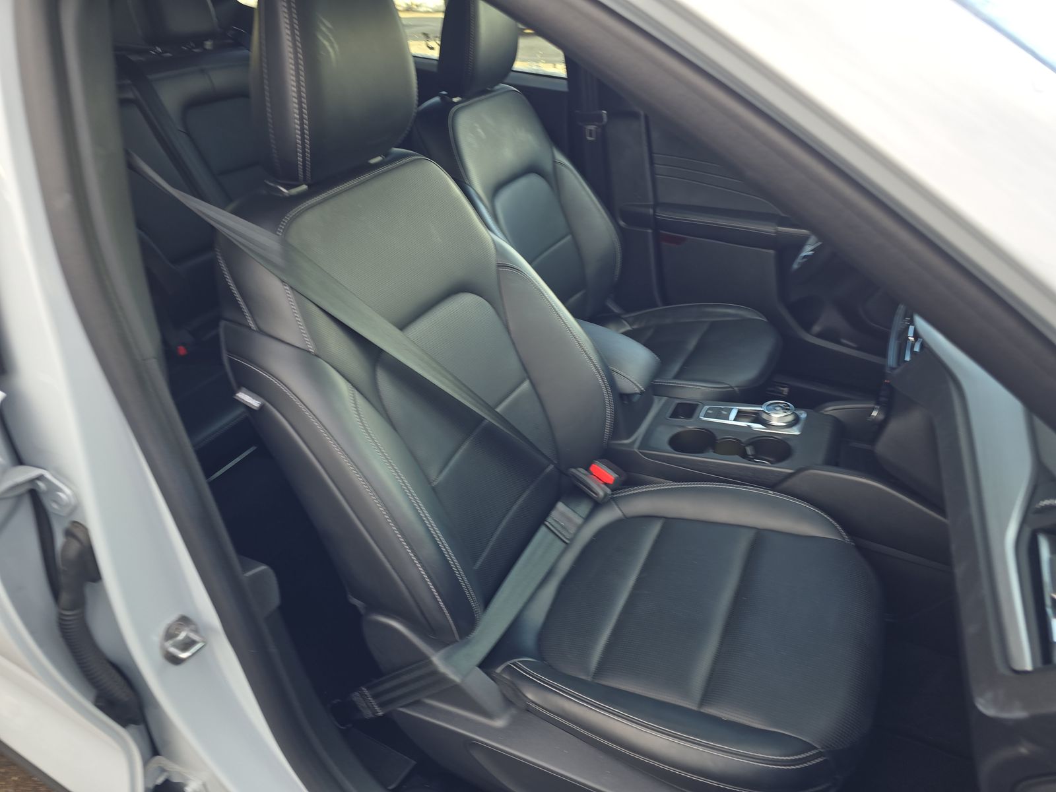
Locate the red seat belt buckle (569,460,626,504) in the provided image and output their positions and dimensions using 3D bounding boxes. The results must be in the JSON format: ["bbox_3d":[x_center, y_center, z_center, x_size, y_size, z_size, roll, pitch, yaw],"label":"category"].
[{"bbox_3d":[0.117,0.144,1.147,0.075,0.050,0.060,32,41,8],"label":"red seat belt buckle"}]

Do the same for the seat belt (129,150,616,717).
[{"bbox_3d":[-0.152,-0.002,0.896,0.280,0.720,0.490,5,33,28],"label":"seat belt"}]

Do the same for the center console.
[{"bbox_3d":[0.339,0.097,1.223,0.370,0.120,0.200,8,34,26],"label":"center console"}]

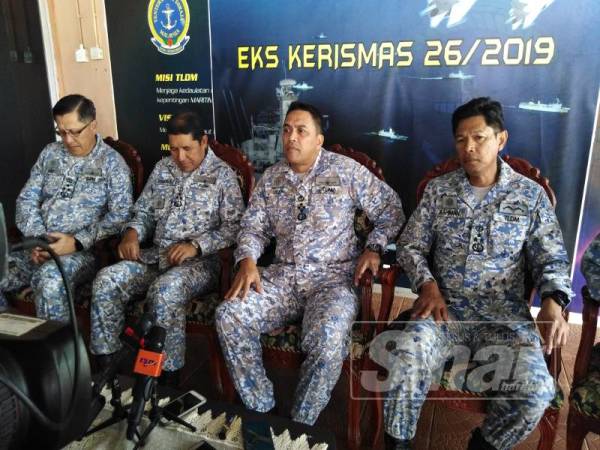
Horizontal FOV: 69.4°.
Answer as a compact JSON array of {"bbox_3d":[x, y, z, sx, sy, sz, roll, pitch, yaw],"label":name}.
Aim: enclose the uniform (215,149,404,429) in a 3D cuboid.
[{"bbox_3d":[0.040,0.168,1.618,0.620,1.230,0.760,5,15,17],"label":"uniform"}]

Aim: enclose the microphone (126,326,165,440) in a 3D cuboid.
[{"bbox_3d":[-0.373,0.373,1.035,0.060,0.255,0.060,9,-17,-4],"label":"microphone"}]

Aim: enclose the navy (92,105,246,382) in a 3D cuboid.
[{"bbox_3d":[-0.619,0.092,1.939,0.540,1.220,0.760,5,14,24],"label":"navy"}]

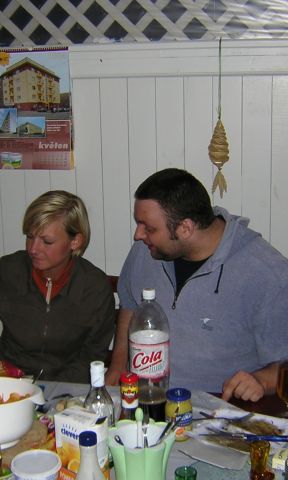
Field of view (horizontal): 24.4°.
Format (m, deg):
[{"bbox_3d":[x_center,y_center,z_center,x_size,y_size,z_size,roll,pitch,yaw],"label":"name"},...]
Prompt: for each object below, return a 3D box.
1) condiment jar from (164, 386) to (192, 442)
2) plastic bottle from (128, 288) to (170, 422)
[{"bbox_3d":[0.085,0.435,1.655,0.067,0.100,0.067,-1,12,0],"label":"condiment jar"},{"bbox_3d":[0.011,0.303,1.725,0.107,0.335,0.107,0,12,7],"label":"plastic bottle"}]

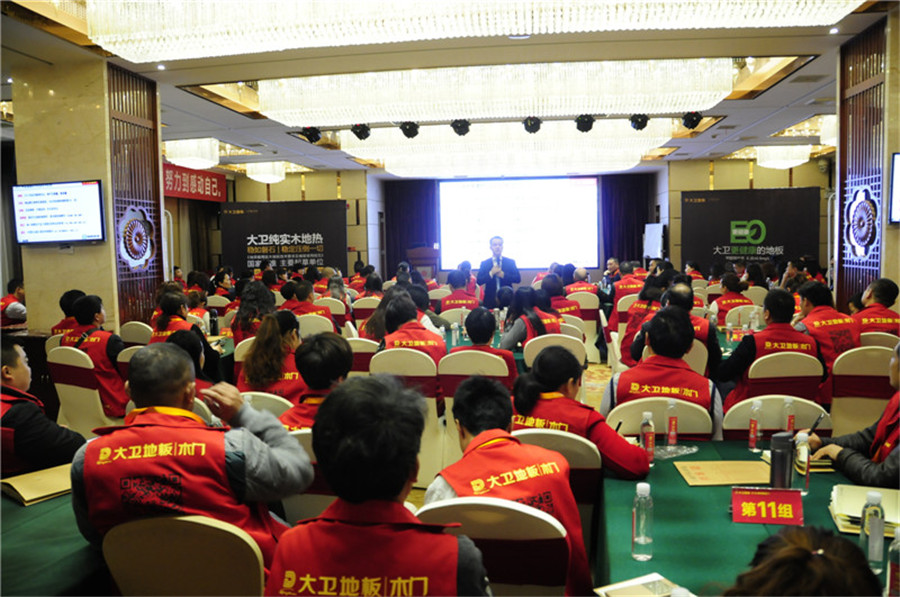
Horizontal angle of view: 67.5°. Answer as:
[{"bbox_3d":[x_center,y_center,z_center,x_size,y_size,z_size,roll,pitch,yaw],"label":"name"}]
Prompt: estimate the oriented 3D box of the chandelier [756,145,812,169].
[{"bbox_3d":[7.910,-3.444,15.972,1.300,0.600,1.300,-1,5,8],"label":"chandelier"}]

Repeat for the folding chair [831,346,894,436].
[{"bbox_3d":[2.743,0.756,4.564,0.460,0.950,0.550,0,5,13],"label":"folding chair"}]

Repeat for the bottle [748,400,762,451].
[{"bbox_3d":[1.324,0.550,2.915,0.060,0.224,0.060,0,5,8],"label":"bottle"}]

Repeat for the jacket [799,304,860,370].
[{"bbox_3d":[2.659,0.354,4.671,0.450,0.620,0.270,-2,4,-15],"label":"jacket"}]

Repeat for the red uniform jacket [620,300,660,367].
[{"bbox_3d":[1.850,0.318,6.220,0.460,0.600,0.340,2,5,42],"label":"red uniform jacket"}]

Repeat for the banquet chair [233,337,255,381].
[{"bbox_3d":[-1.492,0.743,5.768,0.455,0.930,0.560,0,5,8],"label":"banquet chair"}]

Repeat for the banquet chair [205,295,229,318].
[{"bbox_3d":[-3.397,0.455,10.162,0.450,0.930,0.540,-1,4,6],"label":"banquet chair"}]

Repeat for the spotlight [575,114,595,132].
[{"bbox_3d":[2.127,-2.749,10.600,0.300,0.270,0.280,0,5,8],"label":"spotlight"}]

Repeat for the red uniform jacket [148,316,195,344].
[{"bbox_3d":[-2.195,0.415,5.325,0.450,0.550,0.280,2,6,28],"label":"red uniform jacket"}]

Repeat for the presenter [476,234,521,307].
[{"bbox_3d":[0.592,0.115,8.058,0.540,1.740,0.360,-1,4,3],"label":"presenter"}]

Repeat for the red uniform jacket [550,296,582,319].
[{"bbox_3d":[1.052,0.313,6.533,0.470,0.620,0.300,-4,6,-32],"label":"red uniform jacket"}]

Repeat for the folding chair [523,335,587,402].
[{"bbox_3d":[0.801,0.718,5.292,0.460,0.950,0.550,0,5,4],"label":"folding chair"}]

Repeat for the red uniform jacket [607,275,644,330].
[{"bbox_3d":[2.438,0.049,9.203,0.460,0.750,0.320,-1,5,-3],"label":"red uniform jacket"}]

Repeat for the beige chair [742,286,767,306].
[{"bbox_3d":[4.259,0.287,9.624,0.460,0.950,0.550,0,5,8],"label":"beige chair"}]

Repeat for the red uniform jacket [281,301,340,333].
[{"bbox_3d":[-1.464,0.331,7.170,0.460,0.600,0.290,-2,4,-10],"label":"red uniform jacket"}]

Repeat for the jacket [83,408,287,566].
[{"bbox_3d":[-0.834,0.697,2.093,0.480,0.740,0.340,-1,5,5],"label":"jacket"}]

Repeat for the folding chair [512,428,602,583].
[{"bbox_3d":[0.394,0.954,2.928,0.460,0.940,0.550,0,5,7],"label":"folding chair"}]

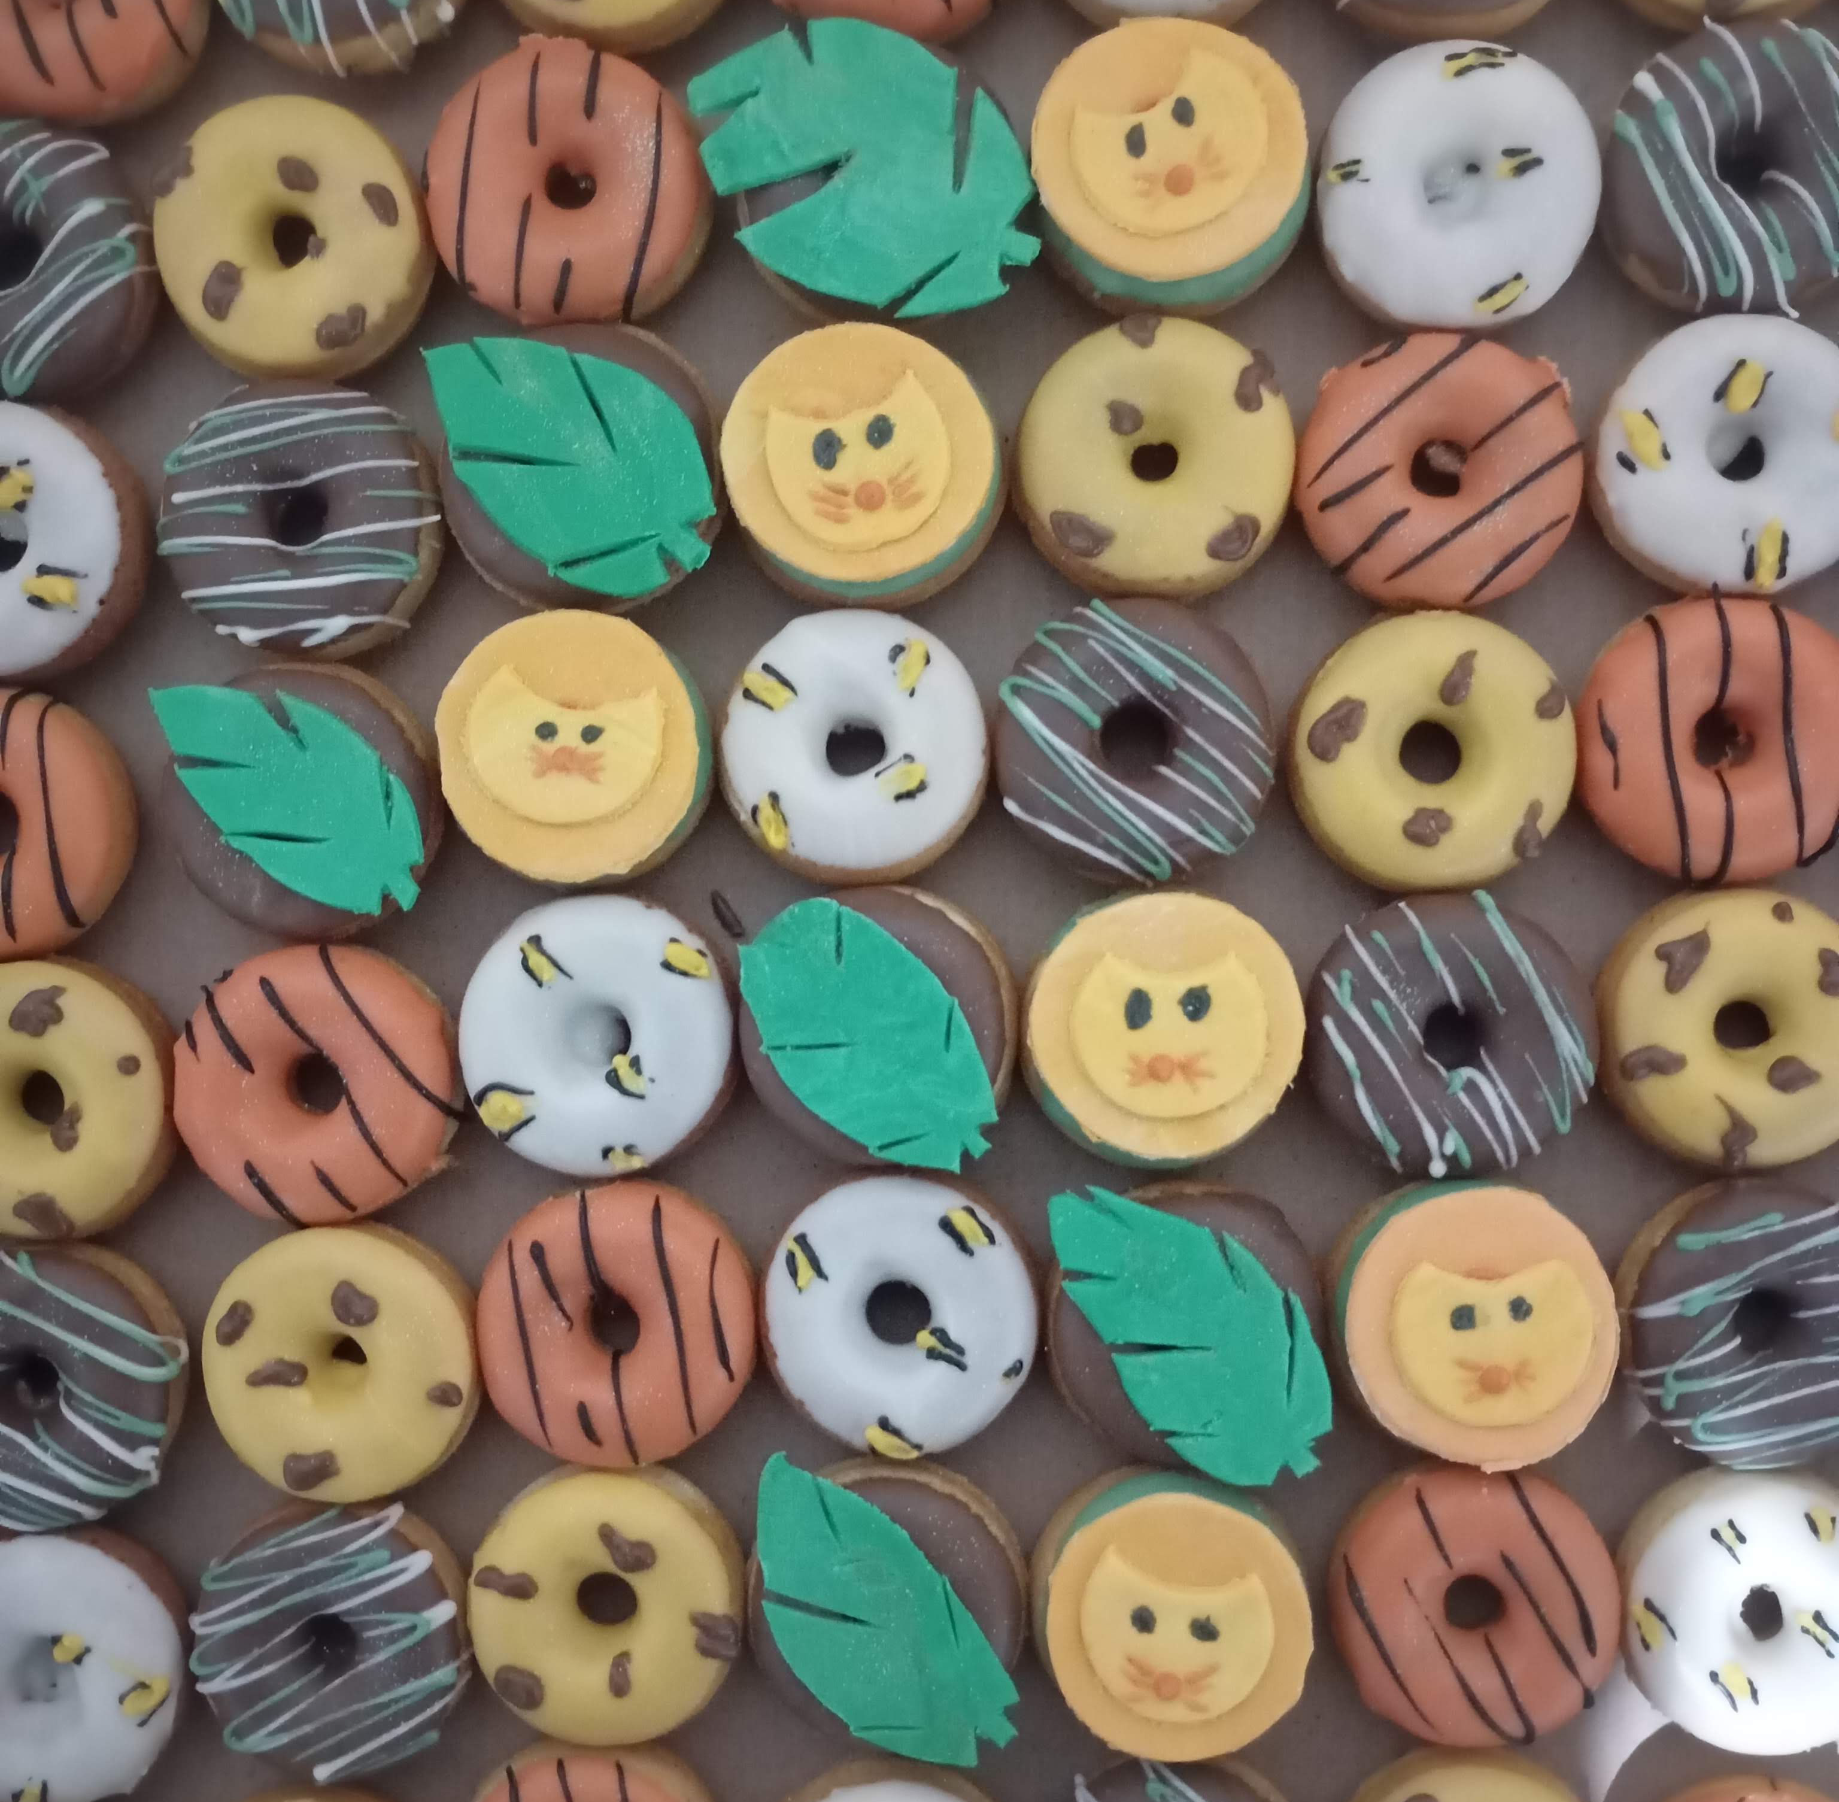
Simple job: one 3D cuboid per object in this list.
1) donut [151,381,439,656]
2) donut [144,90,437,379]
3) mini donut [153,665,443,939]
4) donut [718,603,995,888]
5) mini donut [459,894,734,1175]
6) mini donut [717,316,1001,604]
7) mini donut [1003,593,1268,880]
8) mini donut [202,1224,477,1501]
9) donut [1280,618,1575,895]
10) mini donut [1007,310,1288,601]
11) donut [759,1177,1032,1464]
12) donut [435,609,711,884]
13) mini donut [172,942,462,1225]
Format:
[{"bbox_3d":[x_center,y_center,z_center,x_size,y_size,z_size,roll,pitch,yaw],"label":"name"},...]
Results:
[{"bbox_3d":[-0.117,-0.072,0.373,0.052,0.022,0.052,0,86,3],"label":"donut"},{"bbox_3d":[-0.120,-0.126,0.377,0.052,0.022,0.052,0,86,3],"label":"donut"},{"bbox_3d":[-0.124,-0.020,0.395,0.055,0.027,0.054,0,88,1],"label":"mini donut"},{"bbox_3d":[-0.013,-0.030,0.393,0.053,0.025,0.053,0,88,1],"label":"donut"},{"bbox_3d":[-0.068,0.028,0.413,0.057,0.026,0.057,0,88,1],"label":"mini donut"},{"bbox_3d":[-0.012,-0.090,0.415,0.057,0.029,0.057,0,88,1],"label":"mini donut"},{"bbox_3d":[0.045,-0.034,0.413,0.058,0.026,0.058,0,88,1],"label":"mini donut"},{"bbox_3d":[-0.114,0.090,0.387,0.053,0.025,0.053,0,90,3],"label":"mini donut"},{"bbox_3d":[0.098,-0.029,0.378,0.054,0.025,0.054,0,90,3],"label":"donut"},{"bbox_3d":[0.049,-0.093,0.415,0.058,0.026,0.058,0,88,1],"label":"mini donut"},{"bbox_3d":[-0.004,0.075,0.356,0.051,0.022,0.051,0,86,3],"label":"donut"},{"bbox_3d":[-0.068,-0.030,0.385,0.053,0.027,0.053,0,90,3],"label":"donut"},{"bbox_3d":[-0.119,0.036,0.393,0.055,0.025,0.055,0,88,1],"label":"mini donut"}]

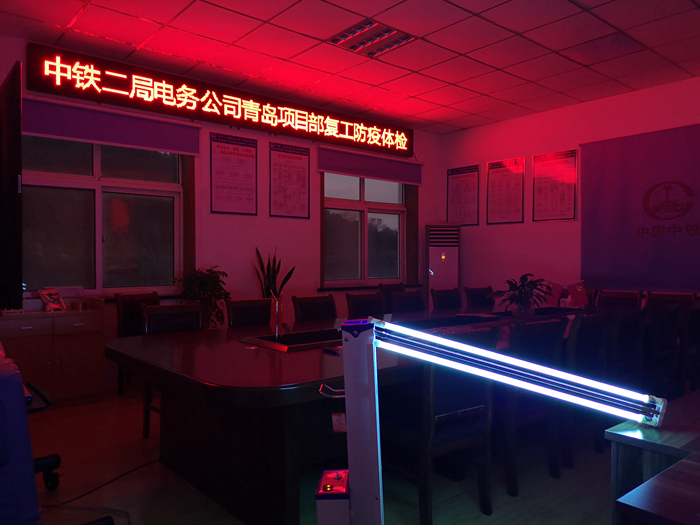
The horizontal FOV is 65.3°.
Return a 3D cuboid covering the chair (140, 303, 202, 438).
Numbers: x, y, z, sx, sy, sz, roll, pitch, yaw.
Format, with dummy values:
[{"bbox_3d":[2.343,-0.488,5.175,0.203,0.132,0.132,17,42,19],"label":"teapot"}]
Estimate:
[{"bbox_3d":[-1.130,0.767,3.834,0.465,0.930,0.540,0,0,-40],"label":"chair"}]

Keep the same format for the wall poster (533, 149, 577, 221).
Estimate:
[{"bbox_3d":[2.614,-0.971,6.998,0.025,0.870,0.580,0,0,-41],"label":"wall poster"}]

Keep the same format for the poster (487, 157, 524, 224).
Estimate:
[{"bbox_3d":[2.133,-0.962,7.510,0.020,0.885,0.590,0,0,-40],"label":"poster"}]

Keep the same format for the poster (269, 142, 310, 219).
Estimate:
[{"bbox_3d":[-0.715,-0.970,6.570,0.590,0.885,0.020,0,0,-40],"label":"poster"}]

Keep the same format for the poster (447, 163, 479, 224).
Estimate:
[{"bbox_3d":[1.671,-0.978,8.097,0.025,0.870,0.580,0,0,-41],"label":"poster"}]

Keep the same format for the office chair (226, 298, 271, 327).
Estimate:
[{"bbox_3d":[-0.645,0.760,4.278,0.450,0.920,0.550,0,0,-41],"label":"office chair"}]

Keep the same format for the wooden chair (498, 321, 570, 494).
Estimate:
[{"bbox_3d":[0.879,0.765,3.160,0.465,0.930,0.540,0,0,-40],"label":"wooden chair"}]

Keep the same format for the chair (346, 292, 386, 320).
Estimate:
[{"bbox_3d":[0.326,0.766,5.071,0.465,0.930,0.540,0,0,-40],"label":"chair"}]

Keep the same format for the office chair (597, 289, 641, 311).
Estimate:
[{"bbox_3d":[2.617,0.764,5.540,0.540,0.930,0.465,0,0,-40],"label":"office chair"}]

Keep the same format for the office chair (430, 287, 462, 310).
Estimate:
[{"bbox_3d":[1.238,0.759,5.892,0.450,0.920,0.550,0,0,-41],"label":"office chair"}]

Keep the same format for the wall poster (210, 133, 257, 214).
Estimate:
[{"bbox_3d":[-1.281,-0.969,6.090,0.590,0.885,0.020,0,0,-40],"label":"wall poster"}]

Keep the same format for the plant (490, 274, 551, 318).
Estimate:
[{"bbox_3d":[1.533,0.310,4.880,0.540,0.430,0.520,0,0,-40],"label":"plant"}]

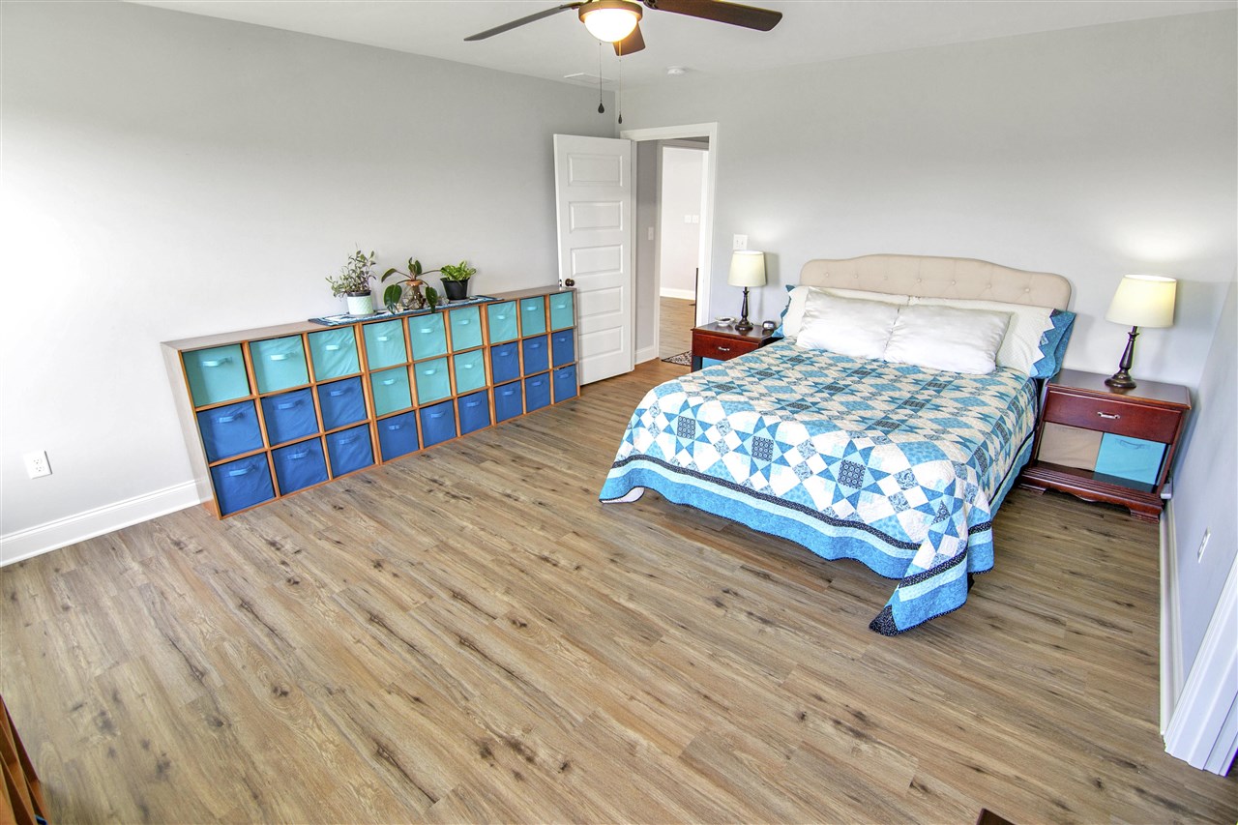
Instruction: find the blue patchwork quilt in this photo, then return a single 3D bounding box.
[{"bbox_3d":[1.255,0.141,3.206,1.789,0.686,1.955,17,27,37],"label":"blue patchwork quilt"}]

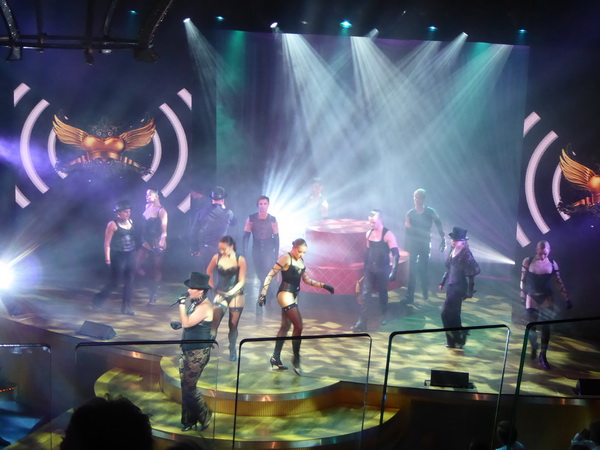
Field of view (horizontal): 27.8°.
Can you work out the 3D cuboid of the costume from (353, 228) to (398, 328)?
[{"bbox_3d":[1.123,0.747,17.779,0.600,1.500,0.580,8,12,29],"label":"costume"}]

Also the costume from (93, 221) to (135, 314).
[{"bbox_3d":[-2.808,0.598,18.418,0.500,1.480,0.520,-6,14,-33],"label":"costume"}]

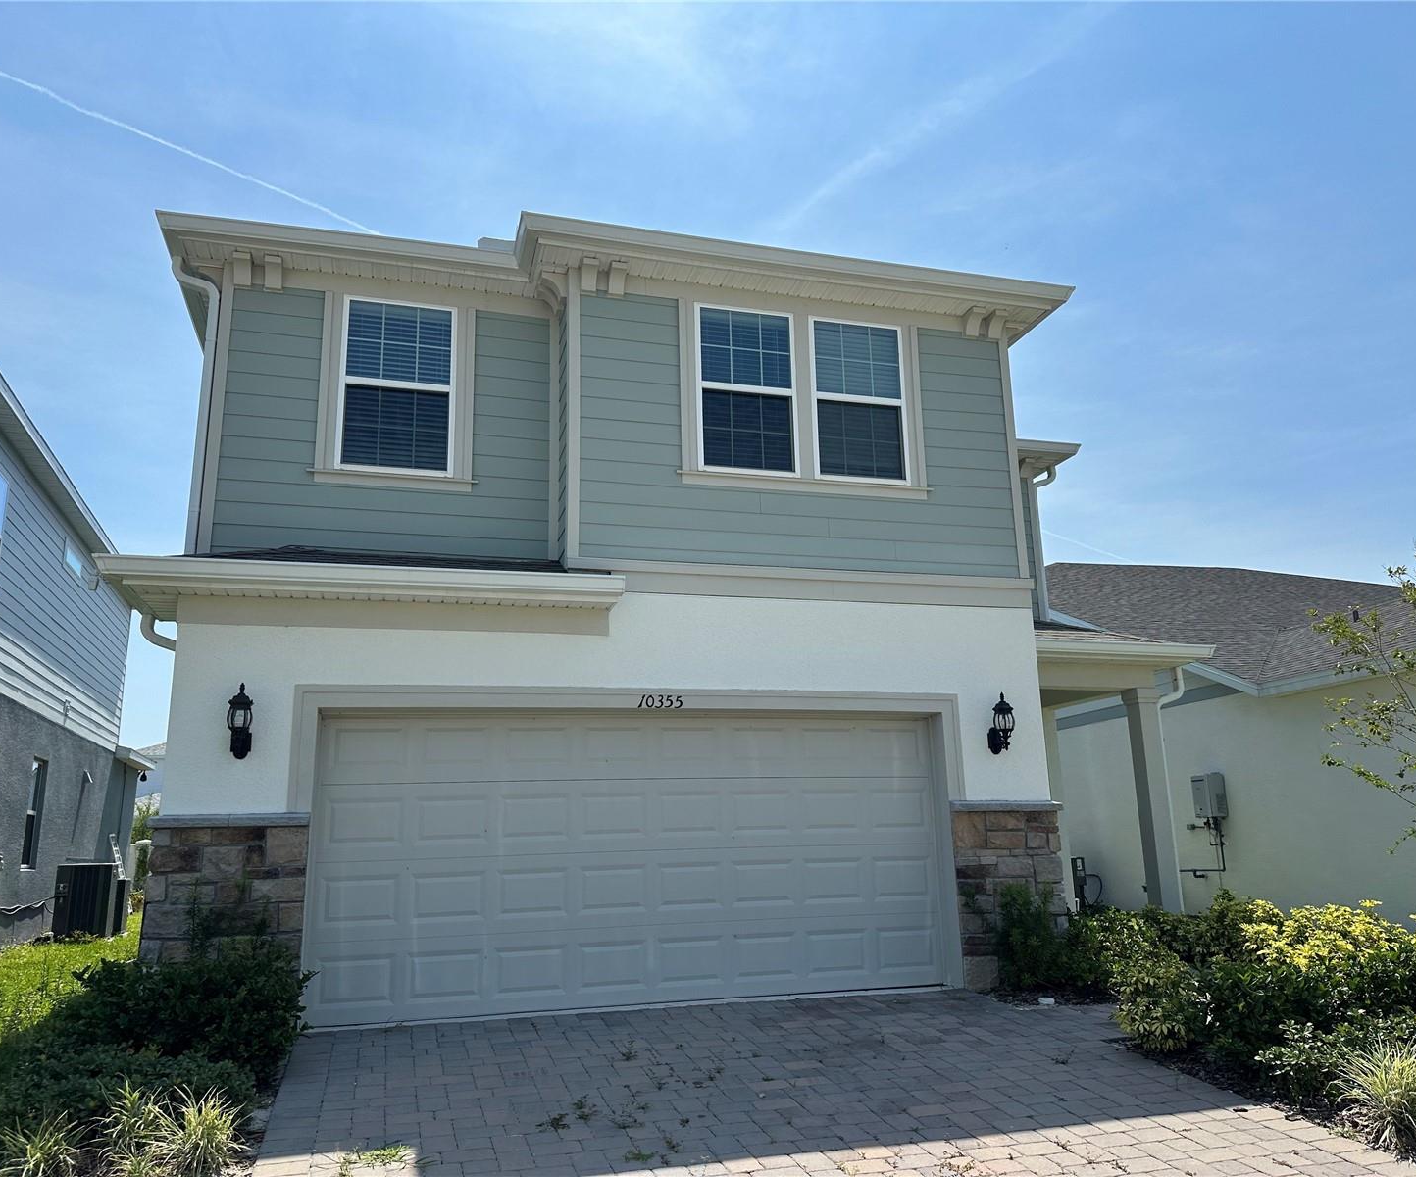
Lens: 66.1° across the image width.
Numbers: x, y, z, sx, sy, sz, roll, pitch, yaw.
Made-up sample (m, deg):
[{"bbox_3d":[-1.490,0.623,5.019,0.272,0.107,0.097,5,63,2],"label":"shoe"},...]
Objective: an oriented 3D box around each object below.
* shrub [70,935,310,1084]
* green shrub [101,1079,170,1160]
[{"bbox_3d":[-3.054,2.463,6.481,1.210,0.710,0.830,2,-14,-16],"label":"shrub"},{"bbox_3d":[-2.528,2.315,4.830,0.330,0.330,0.330,2,-14,-16],"label":"green shrub"}]

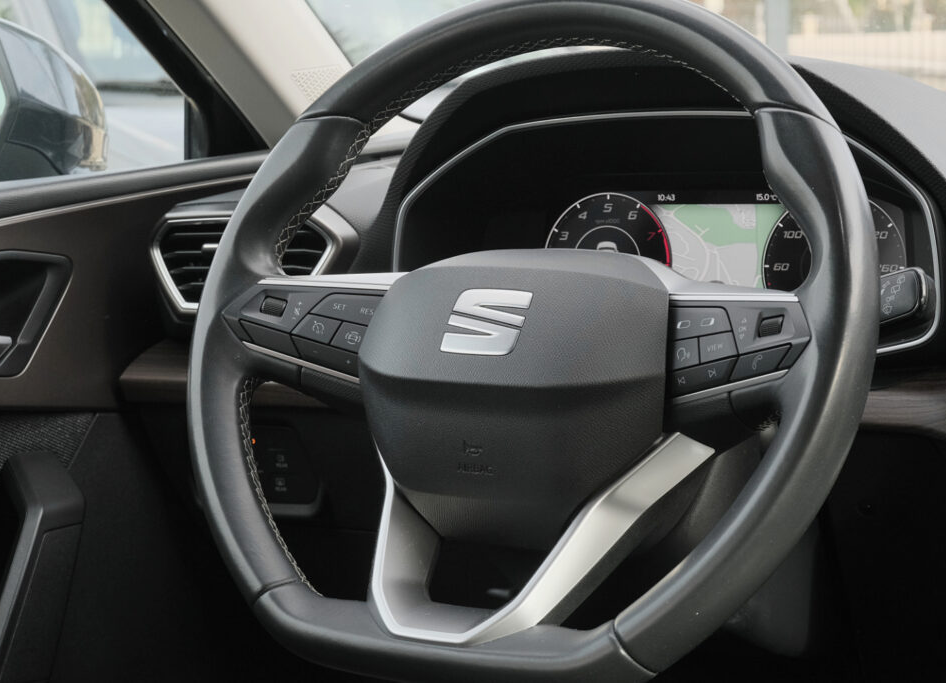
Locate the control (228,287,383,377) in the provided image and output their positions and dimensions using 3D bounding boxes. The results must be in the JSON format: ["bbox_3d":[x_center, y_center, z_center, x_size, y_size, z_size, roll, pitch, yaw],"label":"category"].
[{"bbox_3d":[-0.085,-0.004,1.008,0.088,0.045,0.026,6,-16,18],"label":"control"}]

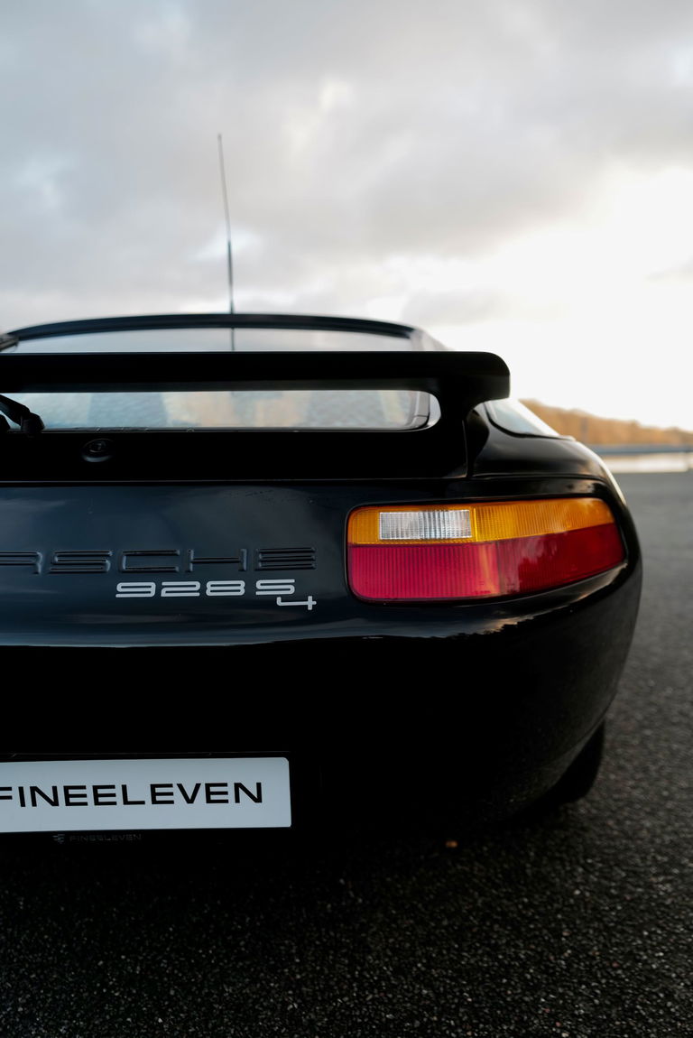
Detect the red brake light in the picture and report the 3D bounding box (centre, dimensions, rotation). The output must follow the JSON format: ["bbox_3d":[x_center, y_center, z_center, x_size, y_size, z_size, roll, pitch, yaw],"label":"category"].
[{"bbox_3d":[0.223,0.032,1.159,0.475,0.130,0.190,-1,5,-11],"label":"red brake light"}]

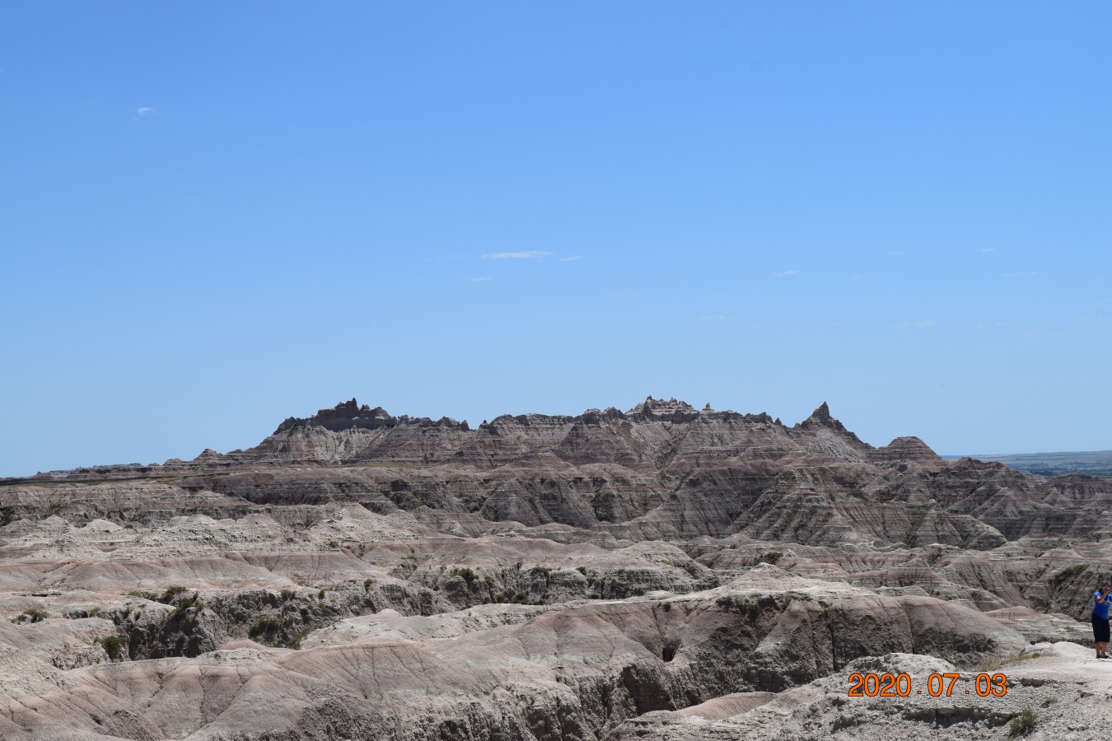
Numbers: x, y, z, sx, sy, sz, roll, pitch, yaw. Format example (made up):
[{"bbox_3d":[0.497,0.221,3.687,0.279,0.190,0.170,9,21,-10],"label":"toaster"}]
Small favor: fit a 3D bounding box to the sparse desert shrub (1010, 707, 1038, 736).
[{"bbox_3d":[8.204,6.165,32.500,0.488,0.443,0.439,-1,-3,0],"label":"sparse desert shrub"}]

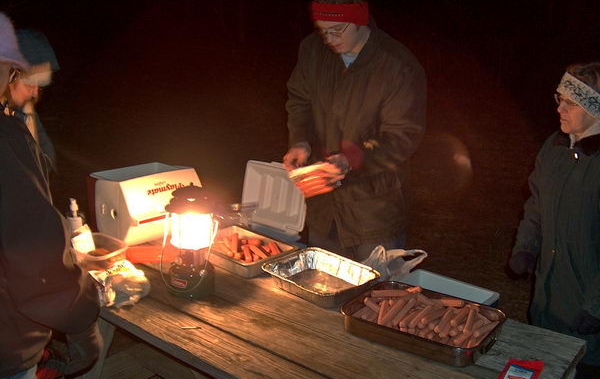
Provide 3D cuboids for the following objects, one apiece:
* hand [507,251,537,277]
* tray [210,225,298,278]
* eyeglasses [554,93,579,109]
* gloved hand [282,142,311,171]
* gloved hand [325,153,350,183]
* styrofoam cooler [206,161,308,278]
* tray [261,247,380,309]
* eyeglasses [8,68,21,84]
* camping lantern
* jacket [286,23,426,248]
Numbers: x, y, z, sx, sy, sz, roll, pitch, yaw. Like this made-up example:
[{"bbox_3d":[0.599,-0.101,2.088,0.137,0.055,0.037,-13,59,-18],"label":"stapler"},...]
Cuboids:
[{"bbox_3d":[0.767,0.260,2.220,0.110,0.100,0.090,-9,19,-39],"label":"hand"},{"bbox_3d":[-0.195,0.217,2.168,0.300,0.058,0.250,16,19,39],"label":"tray"},{"bbox_3d":[0.930,-0.296,2.170,0.130,0.045,0.135,5,15,6],"label":"eyeglasses"},{"bbox_3d":[-0.011,-0.108,2.100,0.090,0.100,0.100,11,17,26],"label":"gloved hand"},{"bbox_3d":[0.123,-0.069,2.100,0.110,0.095,0.090,-3,16,-23],"label":"gloved hand"},{"bbox_3d":[-0.147,0.097,2.220,0.330,0.280,0.380,14,18,35],"label":"styrofoam cooler"},{"bbox_3d":[0.065,0.277,1.997,0.310,0.060,0.265,17,20,41],"label":"tray"},{"bbox_3d":[-0.729,-0.273,1.550,0.130,0.045,0.135,17,2,-43],"label":"eyeglasses"},{"bbox_3d":[-0.319,0.141,1.882,0.155,0.340,0.155,3,15,-1],"label":"camping lantern"},{"bbox_3d":[0.208,-0.192,2.360,0.500,0.830,0.370,10,17,24],"label":"jacket"}]

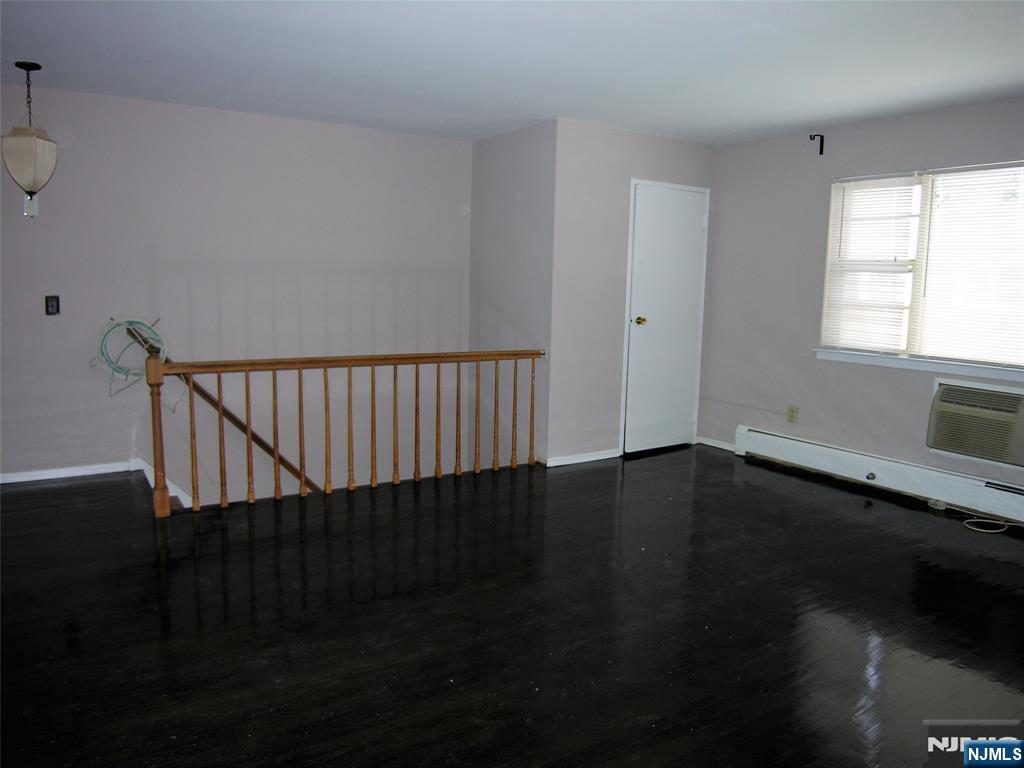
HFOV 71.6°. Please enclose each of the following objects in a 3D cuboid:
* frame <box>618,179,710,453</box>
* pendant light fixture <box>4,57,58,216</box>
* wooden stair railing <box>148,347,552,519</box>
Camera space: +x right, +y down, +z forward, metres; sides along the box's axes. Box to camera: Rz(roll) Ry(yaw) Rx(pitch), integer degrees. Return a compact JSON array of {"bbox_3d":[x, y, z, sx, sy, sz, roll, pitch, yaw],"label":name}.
[{"bbox_3d":[1.208,-0.488,5.562,0.825,2.074,0.070,-4,10,-32],"label":"frame"},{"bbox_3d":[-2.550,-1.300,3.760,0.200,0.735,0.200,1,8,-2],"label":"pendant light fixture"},{"bbox_3d":[-0.867,0.198,4.533,2.588,0.924,0.085,-4,10,-32],"label":"wooden stair railing"}]

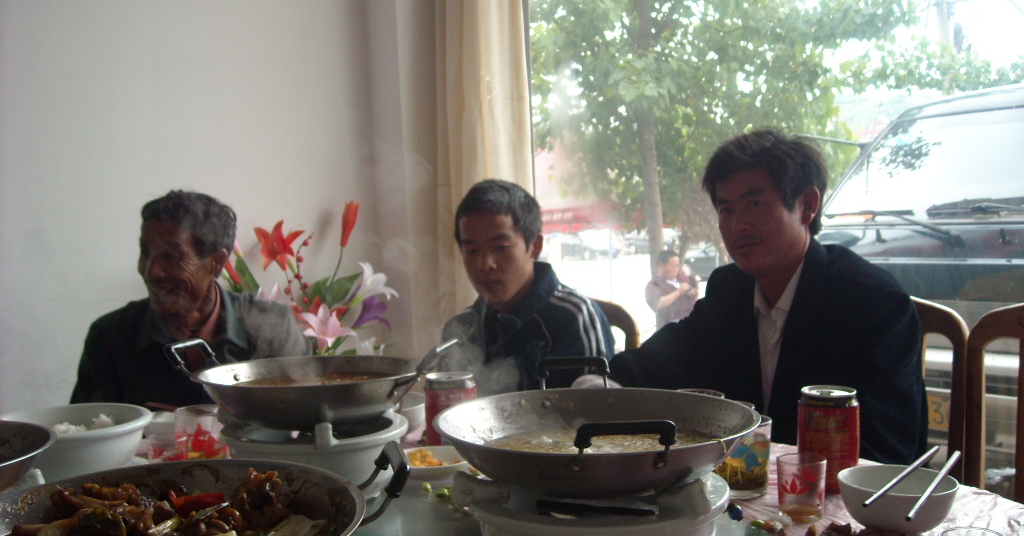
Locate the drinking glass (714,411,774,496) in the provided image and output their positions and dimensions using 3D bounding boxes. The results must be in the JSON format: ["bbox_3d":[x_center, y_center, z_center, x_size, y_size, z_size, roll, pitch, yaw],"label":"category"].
[{"bbox_3d":[0.256,0.208,1.147,0.064,0.083,0.064,-2,4,0],"label":"drinking glass"}]

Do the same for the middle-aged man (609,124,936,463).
[{"bbox_3d":[0.357,0.395,1.432,0.560,1.188,0.740,1,4,33],"label":"middle-aged man"}]

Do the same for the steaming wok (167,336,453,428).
[{"bbox_3d":[-0.232,0.133,1.181,0.330,0.100,0.272,0,4,30],"label":"steaming wok"}]

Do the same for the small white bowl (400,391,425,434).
[{"bbox_3d":[-0.163,0.211,1.422,0.115,0.057,0.115,-2,4,0],"label":"small white bowl"}]

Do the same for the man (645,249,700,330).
[{"bbox_3d":[1.358,0.688,8.728,0.420,1.690,0.500,1,5,41],"label":"man"}]

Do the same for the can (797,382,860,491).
[{"bbox_3d":[0.353,0.192,1.157,0.066,0.115,0.066,-2,4,0],"label":"can"}]

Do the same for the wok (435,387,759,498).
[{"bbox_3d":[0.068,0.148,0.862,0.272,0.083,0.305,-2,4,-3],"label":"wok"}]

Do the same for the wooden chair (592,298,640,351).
[{"bbox_3d":[0.046,0.510,1.896,0.440,0.930,0.500,-1,4,12],"label":"wooden chair"}]

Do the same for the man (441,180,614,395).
[{"bbox_3d":[-0.006,0.418,1.707,0.520,1.130,0.740,-1,4,16],"label":"man"}]

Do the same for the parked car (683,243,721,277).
[{"bbox_3d":[7.196,-0.267,35.242,4.500,1.460,1.750,-2,5,-12],"label":"parked car"}]

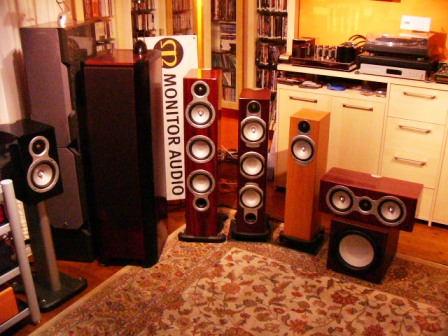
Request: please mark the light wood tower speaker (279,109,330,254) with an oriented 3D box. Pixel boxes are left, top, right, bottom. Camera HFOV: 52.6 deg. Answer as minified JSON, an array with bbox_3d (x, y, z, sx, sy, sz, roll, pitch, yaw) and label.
[{"bbox_3d":[0.545,0.081,2.894,0.250,0.840,0.285,11,23,26],"label":"light wood tower speaker"}]

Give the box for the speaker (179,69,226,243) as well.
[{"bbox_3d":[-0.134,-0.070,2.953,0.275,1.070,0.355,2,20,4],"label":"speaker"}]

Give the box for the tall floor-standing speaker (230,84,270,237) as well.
[{"bbox_3d":[0.195,-0.017,3.014,0.240,0.935,0.330,3,20,6],"label":"tall floor-standing speaker"}]

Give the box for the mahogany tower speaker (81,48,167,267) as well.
[{"bbox_3d":[-0.566,-0.060,2.756,0.360,1.180,0.540,2,20,3],"label":"mahogany tower speaker"}]

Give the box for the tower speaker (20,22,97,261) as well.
[{"bbox_3d":[-0.884,-0.144,2.721,0.250,1.355,0.490,3,20,6],"label":"tower speaker"}]

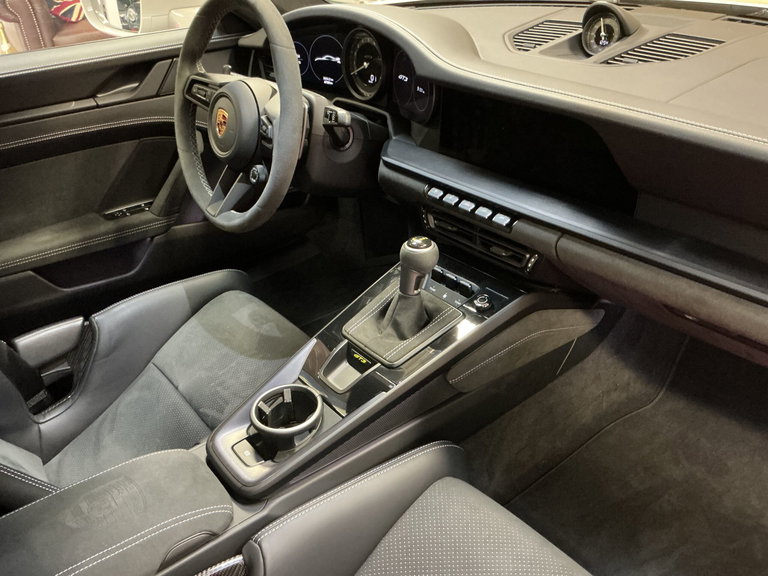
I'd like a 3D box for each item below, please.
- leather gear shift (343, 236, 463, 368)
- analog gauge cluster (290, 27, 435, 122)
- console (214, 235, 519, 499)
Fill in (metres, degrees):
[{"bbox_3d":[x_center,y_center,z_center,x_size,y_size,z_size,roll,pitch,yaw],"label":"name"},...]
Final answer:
[{"bbox_3d":[0.020,0.004,0.797,0.127,0.138,0.117,-31,43,-32],"label":"leather gear shift"},{"bbox_3d":[-0.047,-0.377,1.053,0.065,0.130,0.380,-11,30,-44],"label":"analog gauge cluster"},{"bbox_3d":[-0.030,0.064,0.766,0.431,0.161,0.200,-37,46,-27],"label":"console"}]

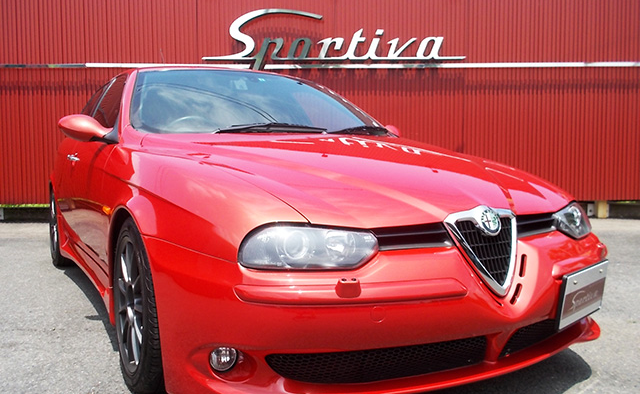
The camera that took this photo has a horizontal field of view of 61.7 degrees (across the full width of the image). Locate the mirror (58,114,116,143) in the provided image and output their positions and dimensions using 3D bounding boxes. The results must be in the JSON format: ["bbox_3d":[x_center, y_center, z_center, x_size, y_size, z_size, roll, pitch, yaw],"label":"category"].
[{"bbox_3d":[-1.033,-0.301,2.391,0.230,0.140,0.170,-3,5,-31],"label":"mirror"}]

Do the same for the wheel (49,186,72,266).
[{"bbox_3d":[-1.920,0.221,4.135,0.225,0.640,0.640,-3,5,-31],"label":"wheel"}]

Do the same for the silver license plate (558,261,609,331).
[{"bbox_3d":[0.840,0.307,1.717,0.335,0.170,0.025,-4,13,-43],"label":"silver license plate"}]

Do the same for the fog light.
[{"bbox_3d":[-0.247,0.412,1.367,0.070,0.065,0.050,-2,5,-23],"label":"fog light"}]

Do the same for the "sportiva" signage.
[{"bbox_3d":[0.192,-1.974,6.869,3.370,0.810,0.090,0,4,-1],"label":"\"sportiva\" signage"}]

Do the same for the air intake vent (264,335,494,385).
[{"bbox_3d":[0.162,0.430,1.420,0.610,0.110,0.080,-1,4,-16],"label":"air intake vent"}]

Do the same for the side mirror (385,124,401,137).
[{"bbox_3d":[0.428,-0.376,3.297,0.230,0.140,0.170,-3,5,-31],"label":"side mirror"}]

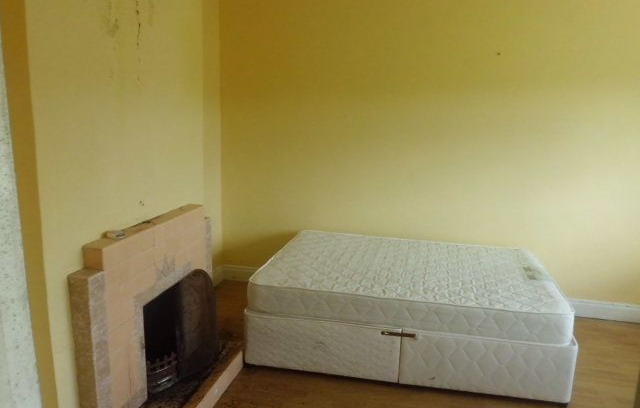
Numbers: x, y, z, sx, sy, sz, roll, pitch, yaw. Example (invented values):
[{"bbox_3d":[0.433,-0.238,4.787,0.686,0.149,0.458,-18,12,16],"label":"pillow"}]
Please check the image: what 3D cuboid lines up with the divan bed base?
[{"bbox_3d":[0.602,0.781,3.466,1.900,0.370,1.340,4,11,11],"label":"divan bed base"}]

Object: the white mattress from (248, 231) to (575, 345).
[{"bbox_3d":[0.603,0.506,3.427,1.861,0.185,1.330,4,11,11],"label":"white mattress"}]

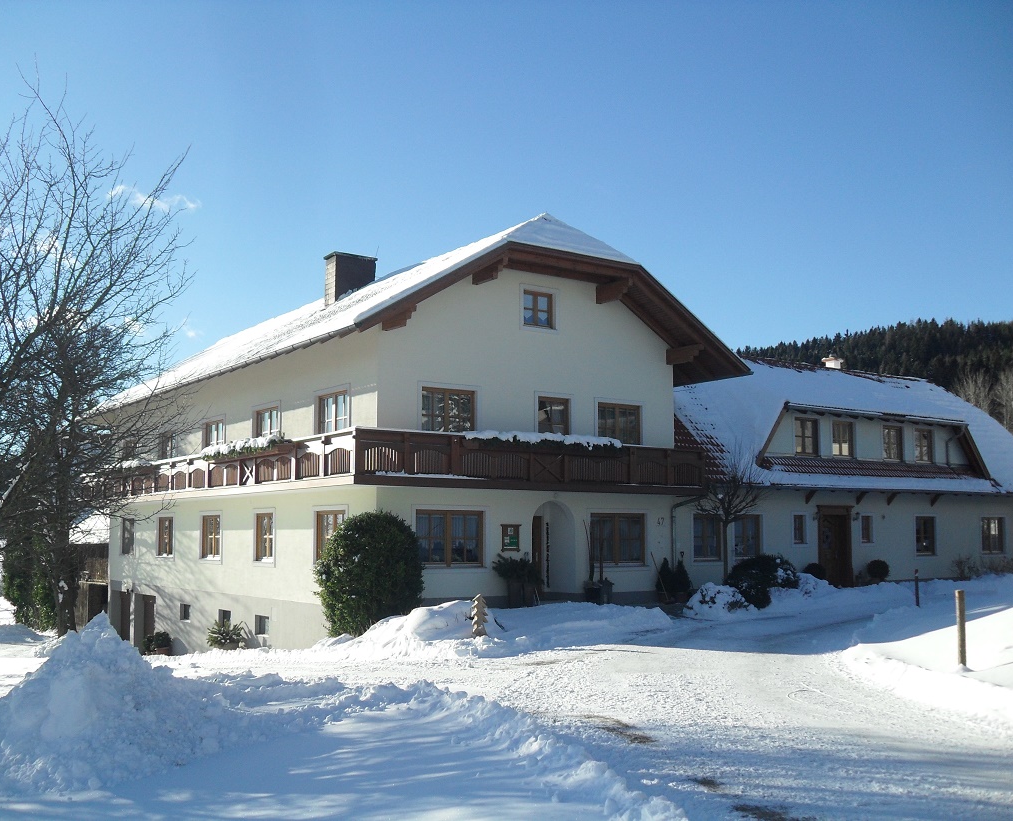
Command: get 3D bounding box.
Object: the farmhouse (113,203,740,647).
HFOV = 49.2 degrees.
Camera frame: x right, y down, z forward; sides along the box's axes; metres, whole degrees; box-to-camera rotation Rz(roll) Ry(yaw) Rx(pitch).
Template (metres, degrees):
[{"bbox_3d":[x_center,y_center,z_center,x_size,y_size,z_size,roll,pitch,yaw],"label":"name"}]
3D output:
[{"bbox_3d":[-5.139,1.530,35.987,12.000,12.000,24.400,5,-8,-34],"label":"farmhouse"}]

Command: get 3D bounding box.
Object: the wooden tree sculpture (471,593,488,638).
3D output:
[{"bbox_3d":[-0.478,3.638,19.600,0.280,0.840,0.260,0,-7,-1],"label":"wooden tree sculpture"}]

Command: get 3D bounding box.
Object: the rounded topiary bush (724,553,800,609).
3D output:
[{"bbox_3d":[6.312,4.208,27.400,1.800,1.420,1.700,0,-7,0],"label":"rounded topiary bush"}]

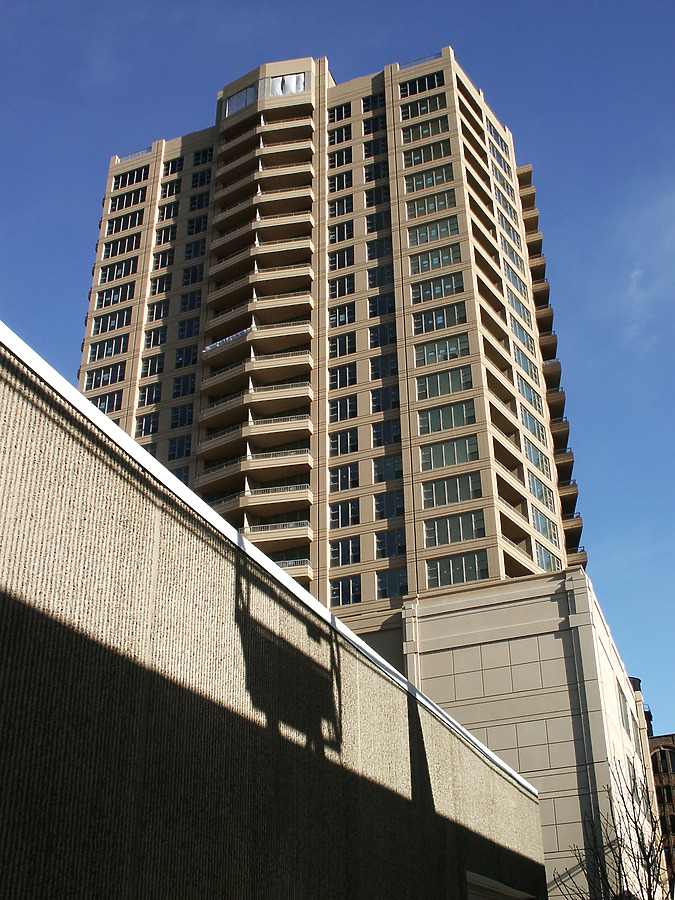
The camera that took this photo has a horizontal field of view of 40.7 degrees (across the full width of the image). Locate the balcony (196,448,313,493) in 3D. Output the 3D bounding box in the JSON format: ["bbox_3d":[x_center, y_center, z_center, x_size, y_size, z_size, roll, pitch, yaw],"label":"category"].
[{"bbox_3d":[-6.620,1.460,69.980,9.780,1.380,2.280,-11,-30,20],"label":"balcony"}]

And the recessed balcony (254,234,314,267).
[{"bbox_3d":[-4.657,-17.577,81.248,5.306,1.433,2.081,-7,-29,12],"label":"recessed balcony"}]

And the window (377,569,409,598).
[{"bbox_3d":[4.018,9.504,64.290,2.480,2.050,0.200,-12,-30,20],"label":"window"}]

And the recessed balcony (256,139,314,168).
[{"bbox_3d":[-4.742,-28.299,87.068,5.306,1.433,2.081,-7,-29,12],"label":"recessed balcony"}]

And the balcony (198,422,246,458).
[{"bbox_3d":[-8.820,-0.630,72.320,4.720,1.380,1.680,-18,-33,29],"label":"balcony"}]

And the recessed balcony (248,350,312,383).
[{"bbox_3d":[-4.530,-6.710,73.640,5.020,1.380,1.780,-5,-29,9],"label":"recessed balcony"}]

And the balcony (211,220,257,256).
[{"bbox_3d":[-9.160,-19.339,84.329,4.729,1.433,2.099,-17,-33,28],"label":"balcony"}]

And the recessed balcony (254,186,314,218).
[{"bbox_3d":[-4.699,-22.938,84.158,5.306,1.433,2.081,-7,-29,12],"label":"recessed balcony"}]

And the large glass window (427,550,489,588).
[{"bbox_3d":[8.215,8.179,62.053,4.300,2.050,0.200,-12,-30,20],"label":"large glass window"}]

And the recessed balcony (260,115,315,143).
[{"bbox_3d":[-4.678,-30.645,88.079,4.973,1.320,2.150,-6,-29,10],"label":"recessed balcony"}]

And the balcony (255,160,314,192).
[{"bbox_3d":[-4.690,-25.030,83.470,5.020,1.380,1.780,-5,-29,9],"label":"balcony"}]

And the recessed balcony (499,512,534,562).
[{"bbox_3d":[12.491,6.700,66.922,1.800,2.287,5.575,-18,-33,29],"label":"recessed balcony"}]

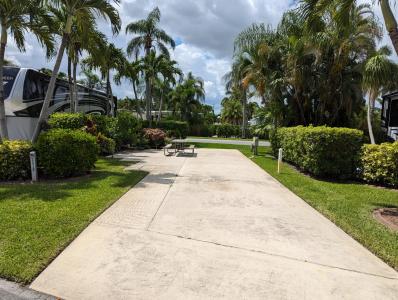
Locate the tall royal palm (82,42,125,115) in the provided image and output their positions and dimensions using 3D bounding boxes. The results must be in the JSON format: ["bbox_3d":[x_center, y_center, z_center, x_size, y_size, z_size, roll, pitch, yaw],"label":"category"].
[{"bbox_3d":[-5.999,-3.491,17.547,2.800,6.900,2.800,0,5,0],"label":"tall royal palm"}]

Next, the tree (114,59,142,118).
[{"bbox_3d":[-5.611,-3.705,21.741,2.300,6.300,2.300,0,6,0],"label":"tree"}]

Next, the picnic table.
[{"bbox_3d":[-1.007,-0.129,14.655,1.550,0.760,1.850,0,5,0],"label":"picnic table"}]

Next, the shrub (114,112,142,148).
[{"bbox_3d":[-4.774,-1.367,18.454,1.750,2.500,1.700,0,5,0],"label":"shrub"}]

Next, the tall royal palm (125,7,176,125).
[{"bbox_3d":[-4.732,-7.305,26.423,4.900,12.800,4.900,0,5,0],"label":"tall royal palm"}]

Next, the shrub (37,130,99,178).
[{"bbox_3d":[-4.457,0.063,9.298,1.850,1.400,1.700,0,5,0],"label":"shrub"}]

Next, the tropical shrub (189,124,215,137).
[{"bbox_3d":[0.310,-2.427,34.225,3.200,1.600,1.700,0,5,0],"label":"tropical shrub"}]

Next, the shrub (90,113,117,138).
[{"bbox_3d":[-5.237,-0.852,14.989,1.450,1.950,1.300,0,6,0],"label":"shrub"}]

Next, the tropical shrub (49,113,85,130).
[{"bbox_3d":[-5.755,-0.523,12.005,1.600,2.050,1.600,0,5,0],"label":"tropical shrub"}]

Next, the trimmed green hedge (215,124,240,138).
[{"bbox_3d":[3.145,-2.127,30.438,2.900,1.450,1.200,0,6,0],"label":"trimmed green hedge"}]

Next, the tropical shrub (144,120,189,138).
[{"bbox_3d":[-3.058,-1.712,24.450,4.100,1.800,1.300,0,6,0],"label":"tropical shrub"}]

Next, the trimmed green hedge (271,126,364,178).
[{"bbox_3d":[4.100,-0.142,10.437,1.300,1.430,4.800,0,6,0],"label":"trimmed green hedge"}]

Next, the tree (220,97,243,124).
[{"bbox_3d":[4.115,-4.286,34.747,2.900,4.900,2.900,0,6,0],"label":"tree"}]

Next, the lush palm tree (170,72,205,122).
[{"bbox_3d":[-1.358,-5.389,32.635,4.100,7.800,4.100,0,5,0],"label":"lush palm tree"}]

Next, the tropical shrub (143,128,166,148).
[{"bbox_3d":[-2.817,-0.770,17.610,1.400,1.270,1.300,0,6,0],"label":"tropical shrub"}]

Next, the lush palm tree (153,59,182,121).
[{"bbox_3d":[-2.849,-4.398,24.687,2.800,7.100,2.800,0,6,0],"label":"lush palm tree"}]

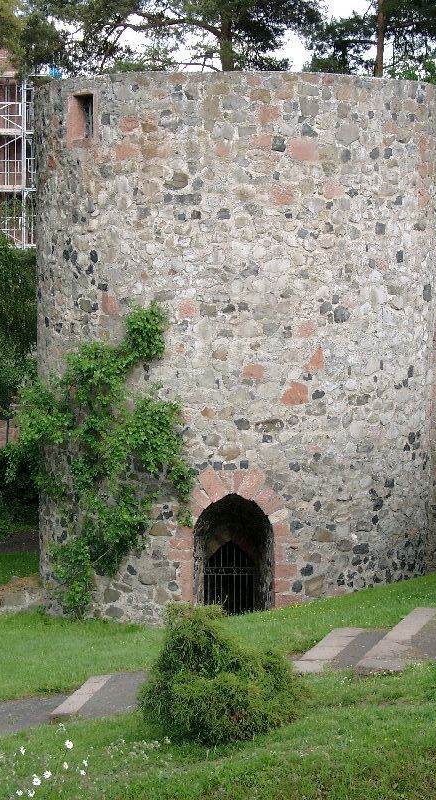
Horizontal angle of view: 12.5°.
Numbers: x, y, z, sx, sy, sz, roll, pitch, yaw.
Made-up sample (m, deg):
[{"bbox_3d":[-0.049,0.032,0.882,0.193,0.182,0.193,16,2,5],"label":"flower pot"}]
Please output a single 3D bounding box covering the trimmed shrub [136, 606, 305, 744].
[{"bbox_3d":[0.051,3.201,23.897,1.980,1.496,1.800,1,4,0],"label":"trimmed shrub"}]

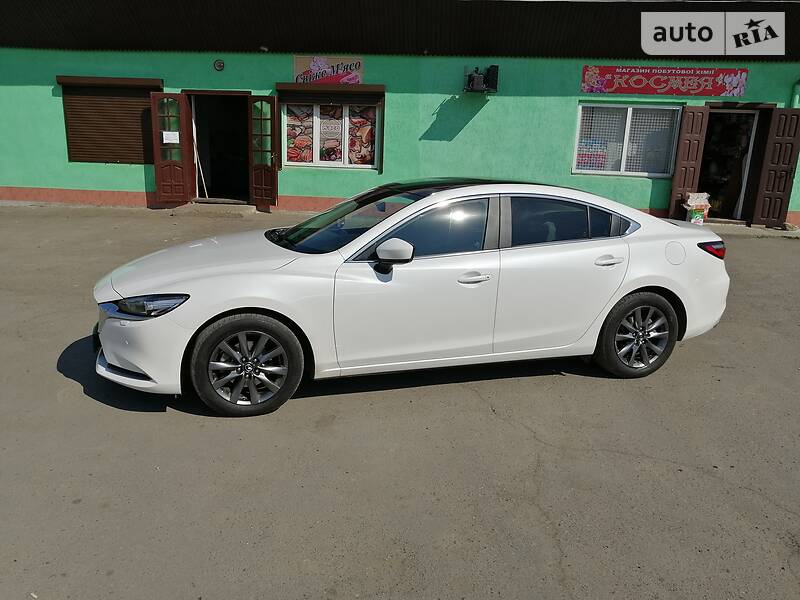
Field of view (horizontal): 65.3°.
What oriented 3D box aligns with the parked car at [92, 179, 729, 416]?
[{"bbox_3d":[0.231,-0.237,4.946,4.870,1.450,1.860,-3,13,-17],"label":"parked car"}]

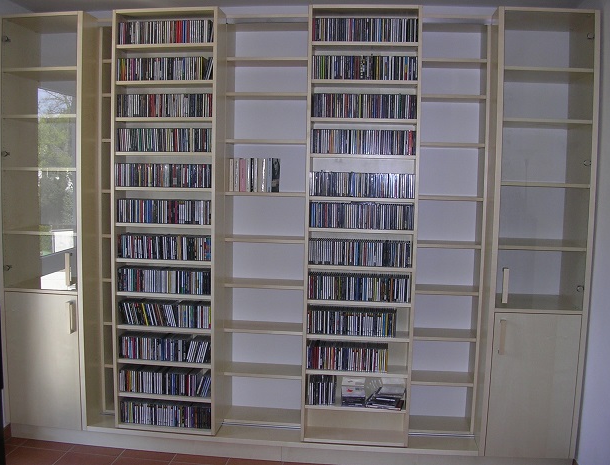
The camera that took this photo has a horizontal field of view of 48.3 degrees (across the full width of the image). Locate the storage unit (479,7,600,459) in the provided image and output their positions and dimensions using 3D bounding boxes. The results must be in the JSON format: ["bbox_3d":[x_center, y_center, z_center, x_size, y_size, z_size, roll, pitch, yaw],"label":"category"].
[{"bbox_3d":[1.251,0.023,3.735,0.525,2.410,0.510,2,5,6],"label":"storage unit"}]

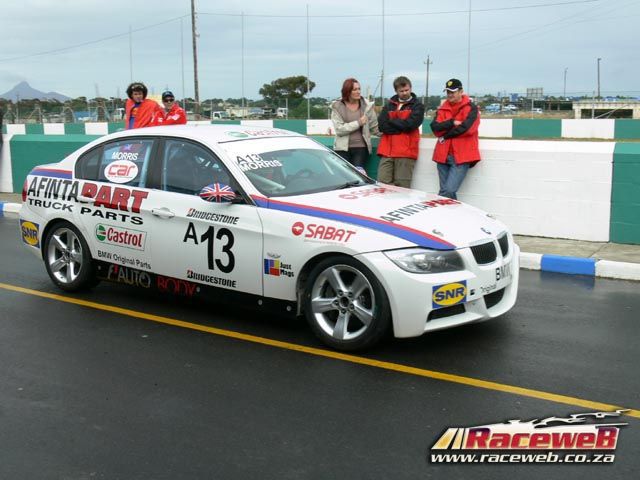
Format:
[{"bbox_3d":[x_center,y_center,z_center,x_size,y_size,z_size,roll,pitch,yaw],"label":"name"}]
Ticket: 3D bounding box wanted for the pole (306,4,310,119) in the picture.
[{"bbox_3d":[-0.592,-8.934,38.004,0.100,6.670,0.100,-1,11,0],"label":"pole"}]

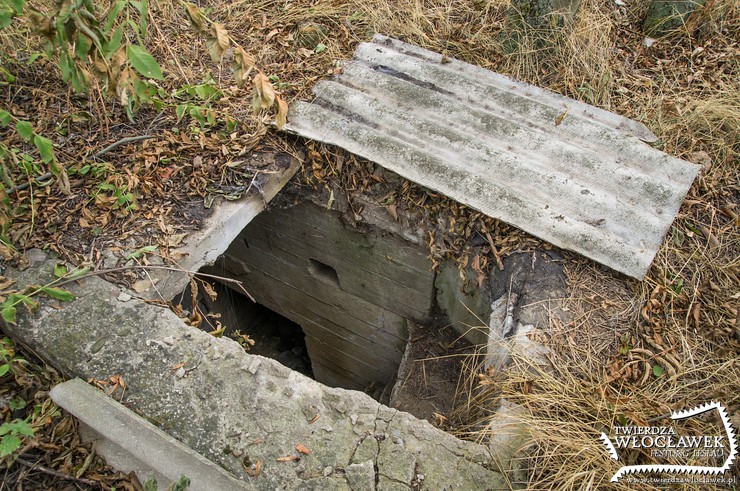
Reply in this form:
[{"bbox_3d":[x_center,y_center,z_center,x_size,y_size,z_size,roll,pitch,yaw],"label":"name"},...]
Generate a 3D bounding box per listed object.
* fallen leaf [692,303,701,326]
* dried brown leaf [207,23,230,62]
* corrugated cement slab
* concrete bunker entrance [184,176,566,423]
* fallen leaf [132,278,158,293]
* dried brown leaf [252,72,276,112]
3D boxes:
[{"bbox_3d":[1.145,0.242,1.800,0.032,0.020,0.110,16,48,17],"label":"fallen leaf"},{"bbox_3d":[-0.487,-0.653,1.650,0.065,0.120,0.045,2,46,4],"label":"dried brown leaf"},{"bbox_3d":[0.520,-0.560,2.520,1.880,0.060,0.910,28,61,25],"label":"corrugated cement slab"},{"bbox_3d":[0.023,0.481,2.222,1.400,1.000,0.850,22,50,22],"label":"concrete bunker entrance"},{"bbox_3d":[-0.875,0.156,2.000,0.100,0.015,0.065,-17,47,-14],"label":"fallen leaf"},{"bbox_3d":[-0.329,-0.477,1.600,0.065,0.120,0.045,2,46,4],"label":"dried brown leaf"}]

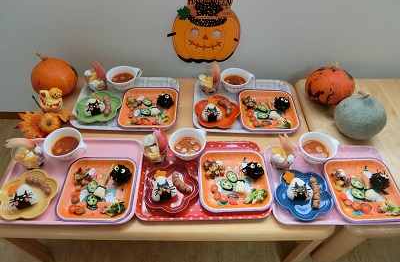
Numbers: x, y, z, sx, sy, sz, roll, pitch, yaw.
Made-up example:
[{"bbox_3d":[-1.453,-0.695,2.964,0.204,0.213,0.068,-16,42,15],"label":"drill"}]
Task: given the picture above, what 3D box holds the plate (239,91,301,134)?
[{"bbox_3d":[0.239,-0.071,1.024,0.199,0.020,0.199,1,49,-1],"label":"plate"}]

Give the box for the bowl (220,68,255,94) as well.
[{"bbox_3d":[0.135,-0.174,1.037,0.122,0.055,0.102,-2,50,-3],"label":"bowl"}]

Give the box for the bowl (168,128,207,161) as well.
[{"bbox_3d":[-0.034,0.050,0.883,0.116,0.060,0.116,1,49,-1],"label":"bowl"}]

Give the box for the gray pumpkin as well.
[{"bbox_3d":[0.490,-0.049,0.880,0.145,0.152,0.145,1,50,0],"label":"gray pumpkin"}]

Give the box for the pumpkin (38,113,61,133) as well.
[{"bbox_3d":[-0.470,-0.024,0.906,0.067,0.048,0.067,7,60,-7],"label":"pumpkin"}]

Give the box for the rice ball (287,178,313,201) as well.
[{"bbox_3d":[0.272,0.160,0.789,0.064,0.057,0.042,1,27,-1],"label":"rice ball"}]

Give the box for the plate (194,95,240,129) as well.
[{"bbox_3d":[0.061,-0.060,1.008,0.156,0.026,0.156,1,49,-1],"label":"plate"}]

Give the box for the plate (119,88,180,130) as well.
[{"bbox_3d":[-0.178,-0.080,1.019,0.199,0.020,0.199,1,49,-1],"label":"plate"}]

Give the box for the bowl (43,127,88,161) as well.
[{"bbox_3d":[-0.380,0.049,0.839,0.122,0.055,0.102,11,51,8],"label":"bowl"}]

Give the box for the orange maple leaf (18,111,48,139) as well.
[{"bbox_3d":[-0.541,-0.017,0.956,0.105,0.020,0.108,1,49,-1],"label":"orange maple leaf"}]

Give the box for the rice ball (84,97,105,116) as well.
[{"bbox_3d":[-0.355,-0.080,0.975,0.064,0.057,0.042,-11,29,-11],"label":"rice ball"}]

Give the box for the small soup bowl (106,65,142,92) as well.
[{"bbox_3d":[-0.265,-0.183,1.037,0.122,0.055,0.102,-9,51,-8],"label":"small soup bowl"}]

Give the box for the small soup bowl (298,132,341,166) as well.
[{"bbox_3d":[0.346,0.058,0.846,0.122,0.055,0.102,-7,50,-7],"label":"small soup bowl"}]

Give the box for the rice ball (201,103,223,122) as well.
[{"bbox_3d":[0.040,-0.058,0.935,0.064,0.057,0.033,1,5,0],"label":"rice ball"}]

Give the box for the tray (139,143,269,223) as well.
[{"bbox_3d":[0.011,0.134,0.804,0.350,0.019,0.246,0,50,-1],"label":"tray"}]

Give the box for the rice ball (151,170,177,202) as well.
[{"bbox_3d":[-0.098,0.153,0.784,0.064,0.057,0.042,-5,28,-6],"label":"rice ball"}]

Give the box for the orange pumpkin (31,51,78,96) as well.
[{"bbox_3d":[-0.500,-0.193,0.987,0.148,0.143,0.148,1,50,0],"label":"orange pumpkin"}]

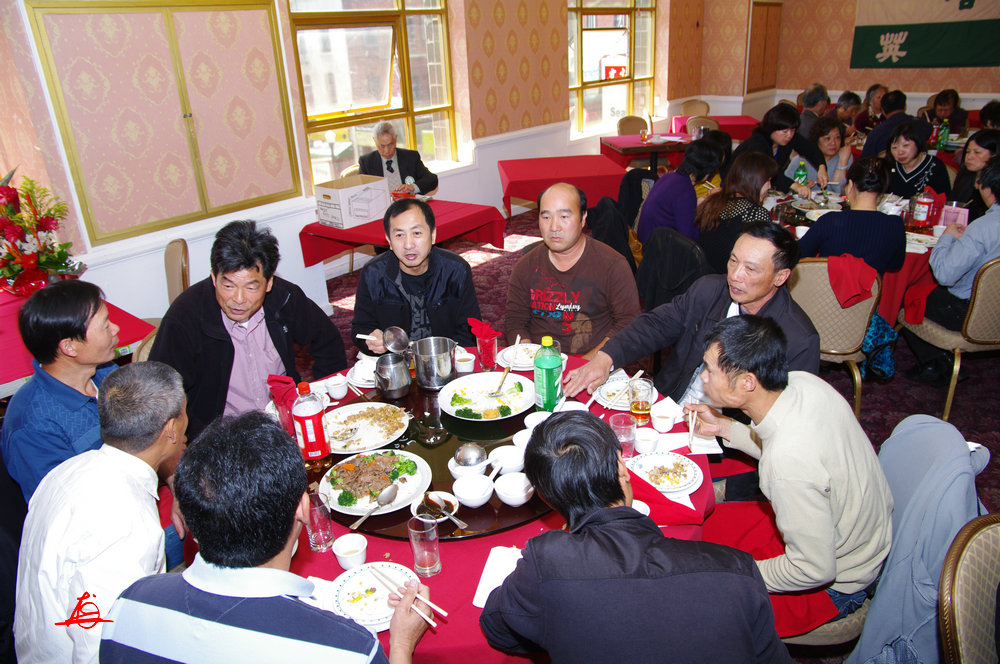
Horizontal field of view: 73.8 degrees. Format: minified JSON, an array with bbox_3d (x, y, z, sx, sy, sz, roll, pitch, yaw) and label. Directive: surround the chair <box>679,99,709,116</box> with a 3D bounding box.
[{"bbox_3d":[2.843,-2.898,9.757,0.450,0.920,0.550,1,23,11],"label":"chair"}]

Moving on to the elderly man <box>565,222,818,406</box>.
[{"bbox_3d":[0.631,0.272,2.129,0.780,1.220,0.620,-19,27,-34],"label":"elderly man"}]

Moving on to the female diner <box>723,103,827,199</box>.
[{"bbox_3d":[2.076,-1.077,5.281,0.720,1.380,0.520,16,30,36],"label":"female diner"}]

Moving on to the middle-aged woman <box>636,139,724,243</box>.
[{"bbox_3d":[1.318,-0.714,4.719,0.750,1.220,0.500,-8,24,-11],"label":"middle-aged woman"}]

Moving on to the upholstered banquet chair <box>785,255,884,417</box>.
[{"bbox_3d":[1.656,-0.014,3.446,0.435,0.930,0.570,8,26,23],"label":"upholstered banquet chair"}]

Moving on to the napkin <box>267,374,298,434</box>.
[{"bbox_3d":[-0.685,0.242,2.118,0.110,0.215,0.085,-3,24,0],"label":"napkin"}]

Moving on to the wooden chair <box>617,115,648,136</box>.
[{"bbox_3d":[1.796,-2.355,8.802,0.450,0.920,0.550,-3,22,0],"label":"wooden chair"}]

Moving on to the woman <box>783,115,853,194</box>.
[{"bbox_3d":[2.041,-0.763,4.429,0.500,1.250,0.750,2,23,13],"label":"woman"}]

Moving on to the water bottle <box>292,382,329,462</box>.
[{"bbox_3d":[-0.573,0.285,1.998,0.103,0.297,0.103,-3,24,0],"label":"water bottle"}]

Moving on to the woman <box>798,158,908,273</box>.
[{"bbox_3d":[1.669,-0.276,3.357,0.500,1.200,0.750,5,24,19],"label":"woman"}]

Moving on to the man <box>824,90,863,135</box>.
[{"bbox_3d":[3.649,-1.898,7.138,0.800,1.300,0.500,1,24,9],"label":"man"}]

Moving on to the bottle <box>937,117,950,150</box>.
[{"bbox_3d":[4.532,-2.021,6.791,0.105,0.300,0.105,-3,24,0],"label":"bottle"}]

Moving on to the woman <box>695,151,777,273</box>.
[{"bbox_3d":[1.380,-0.393,3.678,0.750,1.200,0.450,-18,27,-32],"label":"woman"}]

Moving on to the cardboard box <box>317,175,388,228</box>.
[{"bbox_3d":[-1.064,-0.948,4.846,0.318,0.275,0.410,19,32,40],"label":"cardboard box"}]

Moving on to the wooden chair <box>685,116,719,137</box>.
[{"bbox_3d":[2.652,-2.385,8.777,0.440,0.930,0.550,5,25,18],"label":"wooden chair"}]

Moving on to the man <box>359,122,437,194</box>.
[{"bbox_3d":[-0.697,-0.819,4.806,0.520,1.340,0.750,-16,25,-28],"label":"man"}]

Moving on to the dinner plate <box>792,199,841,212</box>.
[{"bbox_3d":[1.844,-0.731,3.880,0.290,0.030,0.290,-3,22,1],"label":"dinner plate"}]

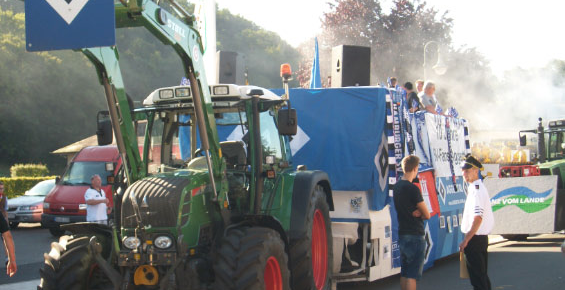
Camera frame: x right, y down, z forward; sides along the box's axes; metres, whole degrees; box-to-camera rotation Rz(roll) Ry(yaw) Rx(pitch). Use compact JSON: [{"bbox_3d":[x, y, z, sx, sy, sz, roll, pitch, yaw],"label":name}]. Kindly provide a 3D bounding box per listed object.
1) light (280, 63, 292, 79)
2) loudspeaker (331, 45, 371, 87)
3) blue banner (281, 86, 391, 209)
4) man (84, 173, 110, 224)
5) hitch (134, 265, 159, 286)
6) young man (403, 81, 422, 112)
[{"bbox_3d":[0.048,-0.872,11.900,0.130,0.190,0.130,-2,-2,16],"label":"light"},{"bbox_3d":[0.963,-1.090,14.000,0.410,0.620,0.380,1,-2,-22],"label":"loudspeaker"},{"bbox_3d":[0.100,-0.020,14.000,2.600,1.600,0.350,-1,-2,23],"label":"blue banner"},{"bbox_3d":[-3.706,1.467,20.000,0.420,1.750,0.520,-3,-2,44],"label":"man"},{"bbox_3d":[-1.256,1.206,9.200,0.220,0.190,0.150,-2,-2,16],"label":"hitch"},{"bbox_3d":[2.180,-0.210,16.700,0.500,1.700,0.420,-2,-2,27],"label":"young man"}]

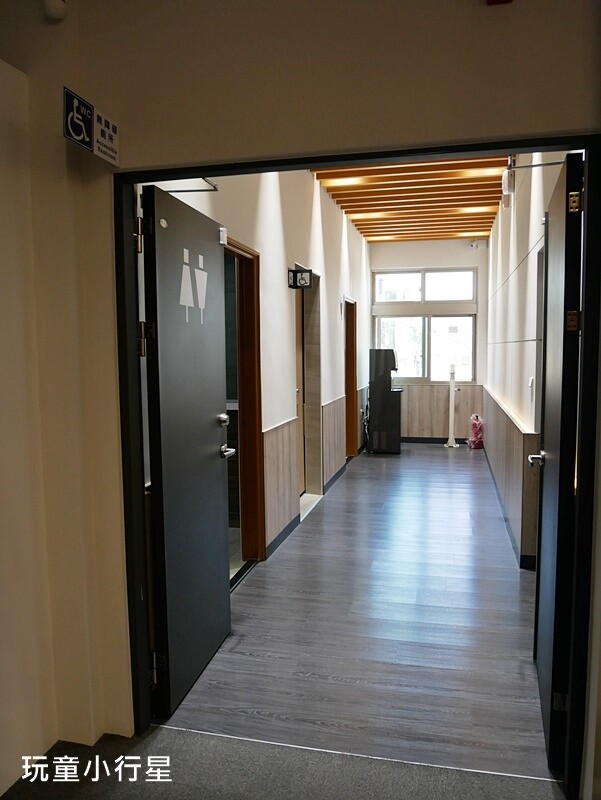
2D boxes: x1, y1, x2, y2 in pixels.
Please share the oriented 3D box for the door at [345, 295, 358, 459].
[{"bbox_3d":[0.634,-0.250,8.026,0.150,2.100,1.000,1,5,14],"label":"door"}]

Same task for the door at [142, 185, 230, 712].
[{"bbox_3d":[-0.476,0.217,2.691,0.048,2.090,0.730,1,5,13],"label":"door"}]

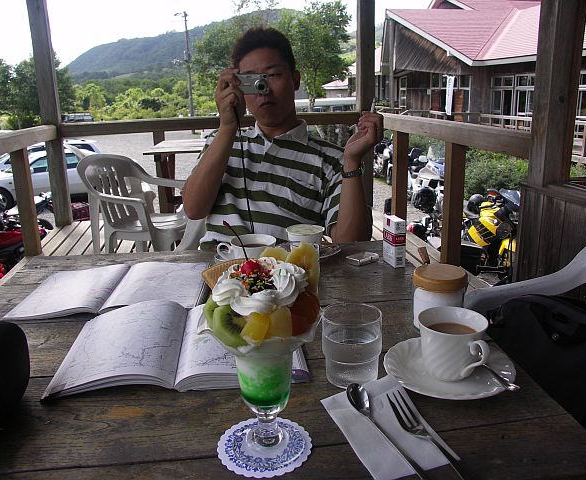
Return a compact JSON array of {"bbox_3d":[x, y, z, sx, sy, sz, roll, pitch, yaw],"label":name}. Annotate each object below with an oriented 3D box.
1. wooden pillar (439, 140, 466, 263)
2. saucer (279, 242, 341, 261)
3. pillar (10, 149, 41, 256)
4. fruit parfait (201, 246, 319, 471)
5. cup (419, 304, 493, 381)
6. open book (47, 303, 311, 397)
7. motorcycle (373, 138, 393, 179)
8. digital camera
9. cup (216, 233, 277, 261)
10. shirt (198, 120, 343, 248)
[{"bbox_3d":[1.014,-0.214,3.256,0.093,0.770,0.093,-3,15,-7],"label":"wooden pillar"},{"bbox_3d":[0.034,0.026,1.123,0.137,0.019,0.137,-1,15,0],"label":"saucer"},{"bbox_3d":[-1.846,-0.255,3.552,0.090,0.750,0.090,-4,16,-8],"label":"pillar"},{"bbox_3d":[-0.029,0.105,0.489,0.113,0.205,0.115,-4,16,-8],"label":"fruit parfait"},{"bbox_3d":[0.190,0.126,0.597,0.096,0.068,0.077,11,19,40],"label":"cup"},{"bbox_3d":[-0.144,0.131,0.699,0.305,0.035,0.215,-2,15,-5],"label":"open book"},{"bbox_3d":[2.556,-2.319,14.961,0.850,1.250,2.250,-4,15,-11],"label":"motorcycle"},{"bbox_3d":[-0.101,-0.387,1.280,0.090,0.053,0.036,-3,16,-3],"label":"digital camera"},{"bbox_3d":[-0.084,0.032,0.973,0.108,0.062,0.085,-6,16,-14],"label":"cup"},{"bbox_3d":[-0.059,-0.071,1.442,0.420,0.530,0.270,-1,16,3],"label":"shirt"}]

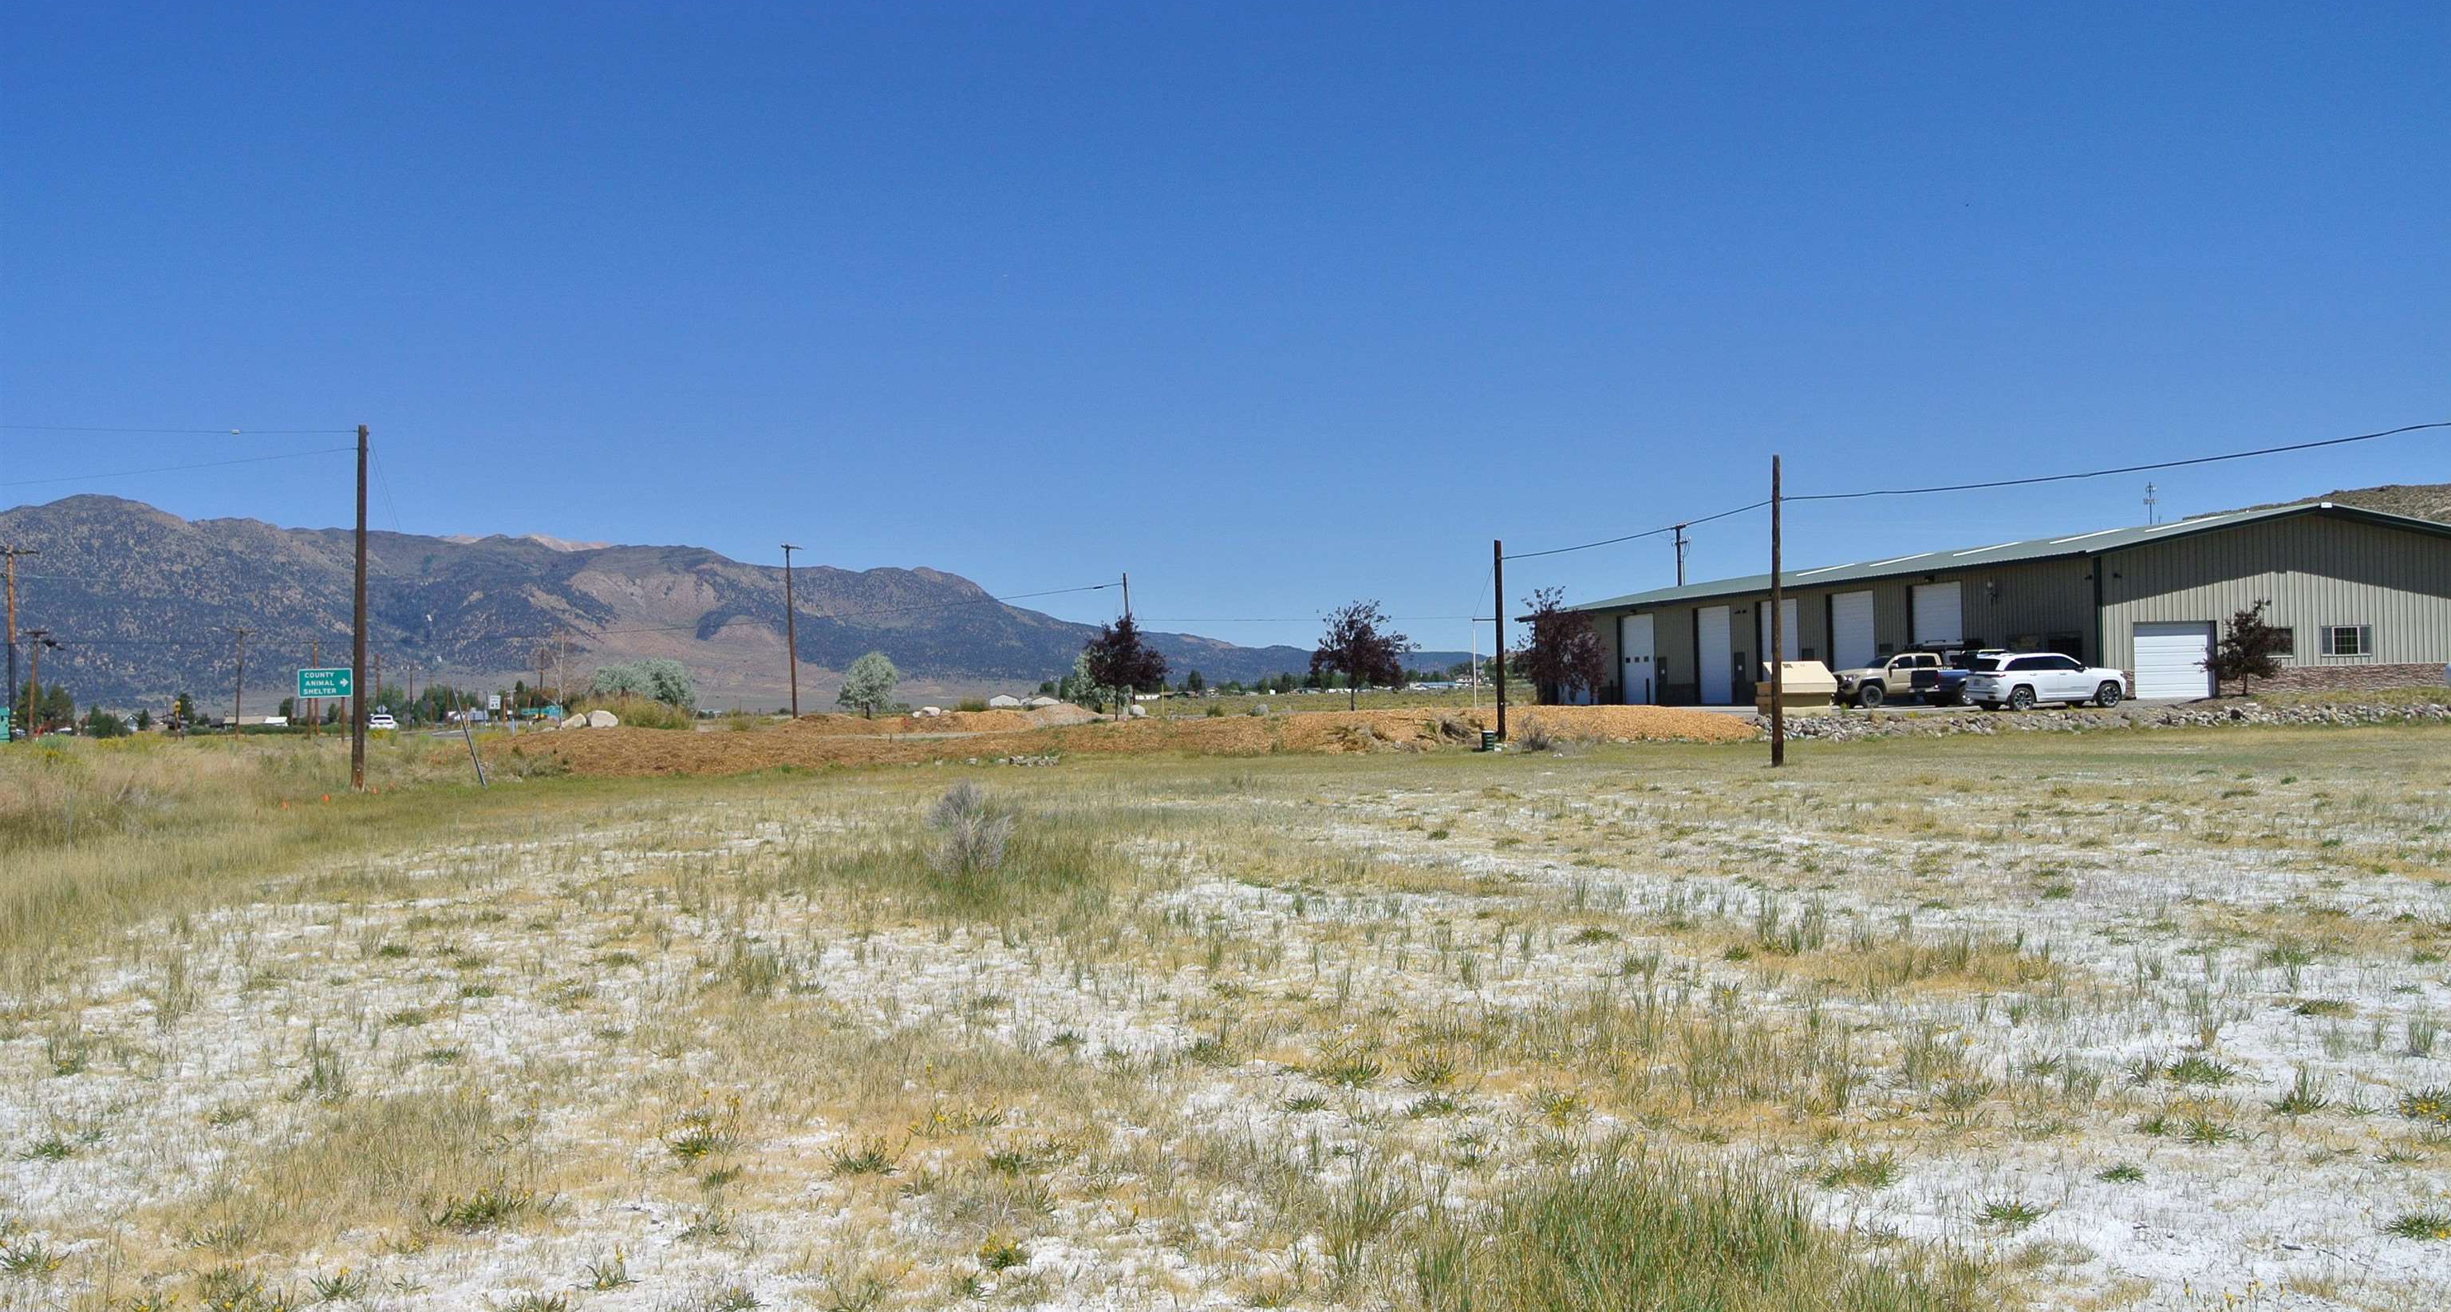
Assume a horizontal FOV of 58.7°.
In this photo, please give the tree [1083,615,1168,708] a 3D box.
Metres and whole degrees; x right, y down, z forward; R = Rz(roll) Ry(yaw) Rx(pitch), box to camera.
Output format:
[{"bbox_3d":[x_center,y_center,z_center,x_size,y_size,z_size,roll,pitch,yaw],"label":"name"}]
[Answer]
[{"bbox_3d":[-4.382,0.485,96.000,3.750,4.680,3.750,-1,-1,0],"label":"tree"}]

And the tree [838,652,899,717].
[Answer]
[{"bbox_3d":[-20.407,1.646,125.000,3.600,3.950,3.600,-1,-1,0],"label":"tree"}]

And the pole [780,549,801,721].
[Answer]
[{"bbox_3d":[-25.226,-1.393,127.000,0.300,10.140,2.200,-2,-1,17],"label":"pole"}]

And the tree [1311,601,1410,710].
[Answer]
[{"bbox_3d":[6.126,0.043,99.000,4.400,5.130,4.400,-1,-1,0],"label":"tree"}]

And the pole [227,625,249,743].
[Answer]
[{"bbox_3d":[-82.802,2.450,183.000,2.400,9.880,0.300,-1,-1,-20],"label":"pole"}]

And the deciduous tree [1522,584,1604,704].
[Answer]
[{"bbox_3d":[13.633,-0.232,88.000,3.500,5.100,3.500,-1,-1,0],"label":"deciduous tree"}]

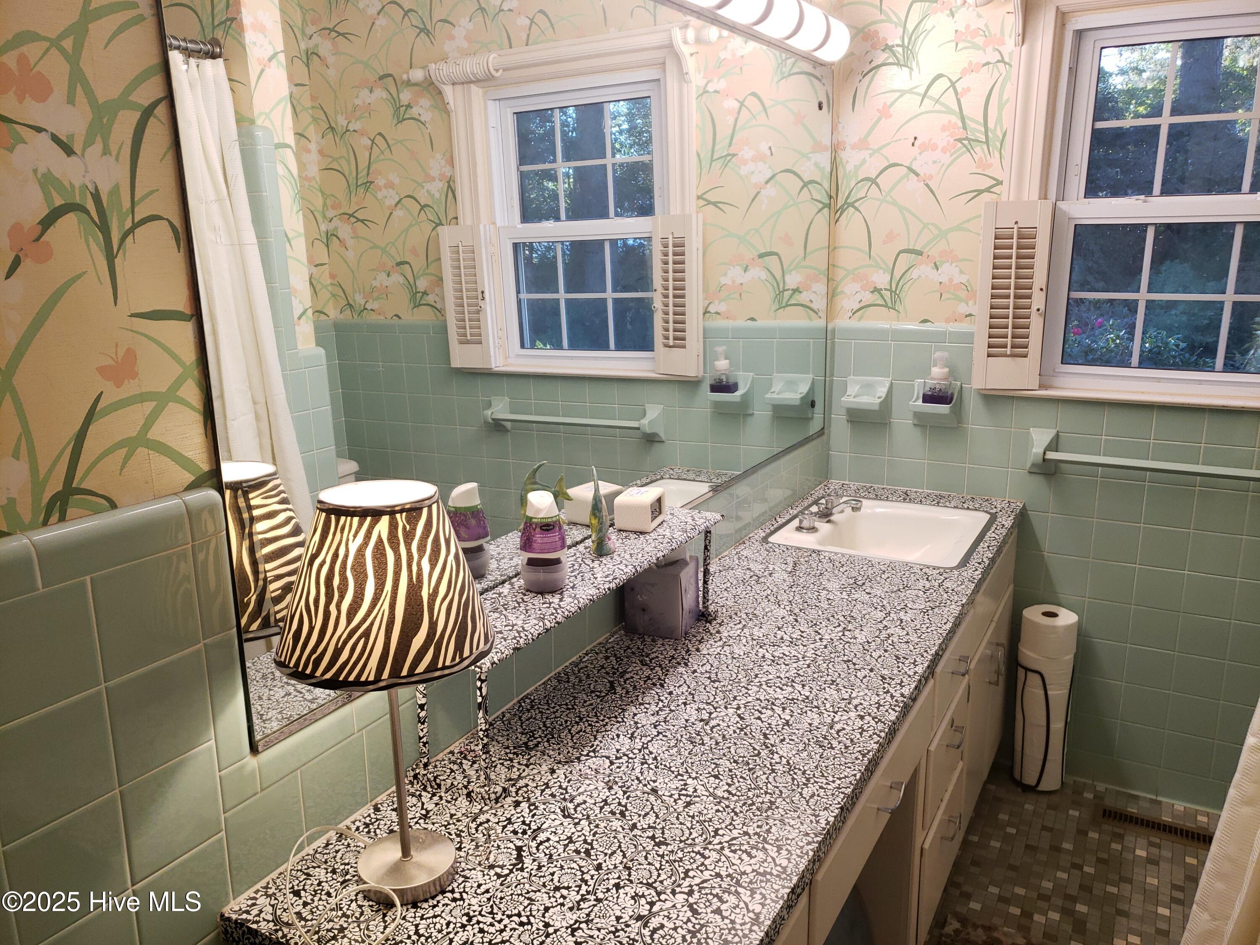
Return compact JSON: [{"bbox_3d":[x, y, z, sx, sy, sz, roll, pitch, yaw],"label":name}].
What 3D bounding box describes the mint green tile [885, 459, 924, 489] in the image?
[{"bbox_3d":[0.792,0.009,2.725,0.109,0.090,0.010,7,15,28],"label":"mint green tile"}]

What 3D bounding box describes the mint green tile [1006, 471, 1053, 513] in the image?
[{"bbox_3d":[1.072,0.052,2.539,0.108,0.108,0.010,7,15,29],"label":"mint green tile"}]

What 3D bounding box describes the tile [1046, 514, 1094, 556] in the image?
[{"bbox_3d":[1.169,0.169,2.512,0.108,0.108,0.010,7,15,29],"label":"tile"}]

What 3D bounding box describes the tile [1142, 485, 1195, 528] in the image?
[{"bbox_3d":[1.380,0.086,2.419,0.109,0.109,0.010,7,15,28],"label":"tile"}]

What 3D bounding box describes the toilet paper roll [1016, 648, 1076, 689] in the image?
[{"bbox_3d":[1.112,0.519,2.533,0.134,0.098,0.134,7,16,29],"label":"toilet paper roll"}]

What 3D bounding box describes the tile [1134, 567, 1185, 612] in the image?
[{"bbox_3d":[1.360,0.299,2.428,0.108,0.108,0.010,7,16,29],"label":"tile"}]

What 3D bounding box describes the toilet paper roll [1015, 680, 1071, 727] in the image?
[{"bbox_3d":[1.130,0.618,2.575,0.112,0.103,0.112,7,15,28],"label":"toilet paper roll"}]

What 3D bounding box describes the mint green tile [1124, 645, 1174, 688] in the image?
[{"bbox_3d":[1.374,0.517,2.501,0.109,0.109,0.010,7,15,28],"label":"mint green tile"}]

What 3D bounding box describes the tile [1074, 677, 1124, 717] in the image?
[{"bbox_3d":[1.269,0.608,2.558,0.108,0.108,0.010,7,15,29],"label":"tile"}]

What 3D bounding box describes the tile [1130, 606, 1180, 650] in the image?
[{"bbox_3d":[1.362,0.405,2.455,0.108,0.108,0.010,7,16,29],"label":"tile"}]

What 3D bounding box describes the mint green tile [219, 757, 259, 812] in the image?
[{"bbox_3d":[-0.439,0.347,1.058,0.010,0.050,0.048,7,15,29],"label":"mint green tile"}]

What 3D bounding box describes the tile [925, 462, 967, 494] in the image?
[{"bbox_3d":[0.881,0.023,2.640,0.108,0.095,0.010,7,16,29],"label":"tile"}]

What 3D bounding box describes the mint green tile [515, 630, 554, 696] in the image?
[{"bbox_3d":[-0.159,0.297,1.533,0.010,0.102,0.108,7,16,29],"label":"mint green tile"}]

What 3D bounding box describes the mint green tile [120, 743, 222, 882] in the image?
[{"bbox_3d":[-0.479,0.353,0.991,0.010,0.108,0.108,7,15,29],"label":"mint green tile"}]

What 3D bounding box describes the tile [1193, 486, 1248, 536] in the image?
[{"bbox_3d":[1.453,0.097,2.328,0.108,0.108,0.010,7,15,29],"label":"tile"}]

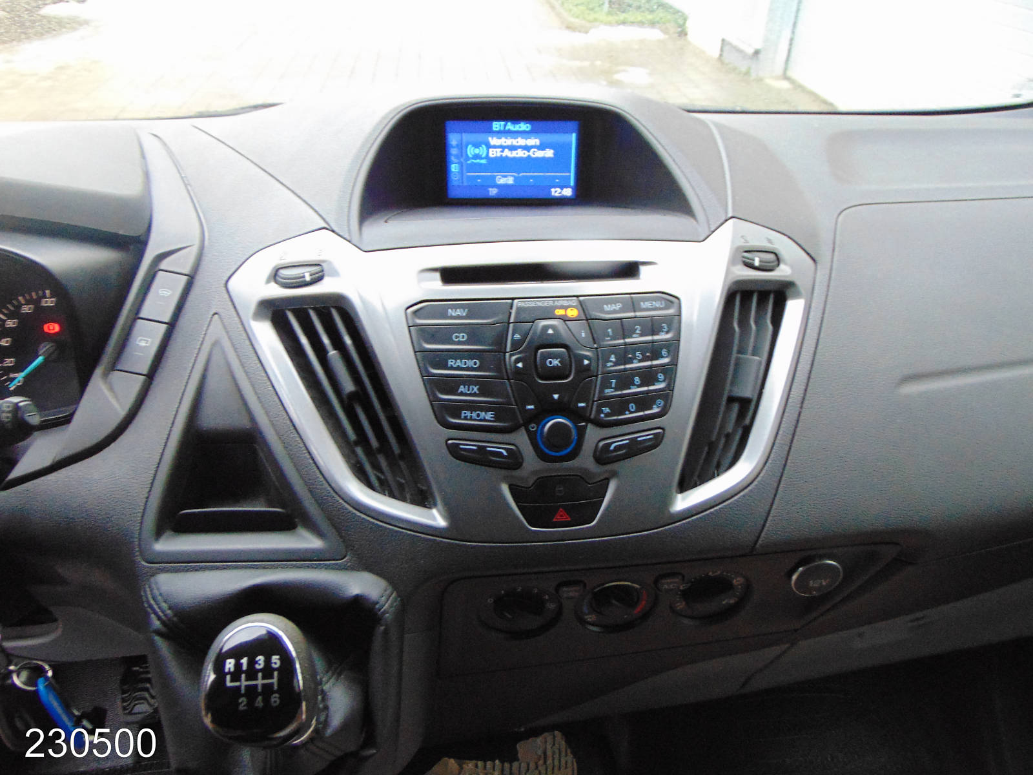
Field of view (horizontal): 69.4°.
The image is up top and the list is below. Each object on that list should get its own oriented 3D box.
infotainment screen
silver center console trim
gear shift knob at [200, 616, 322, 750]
[{"bbox_3d":[-0.004,-0.188,0.615,0.109,0.064,0.015,-3,20,-7],"label":"infotainment screen"},{"bbox_3d":[0.009,-0.006,0.518,0.405,0.218,0.060,-3,6,-7],"label":"silver center console trim"},{"bbox_3d":[-0.142,0.164,0.415,0.056,0.070,0.056,-3,47,-7],"label":"gear shift knob"}]

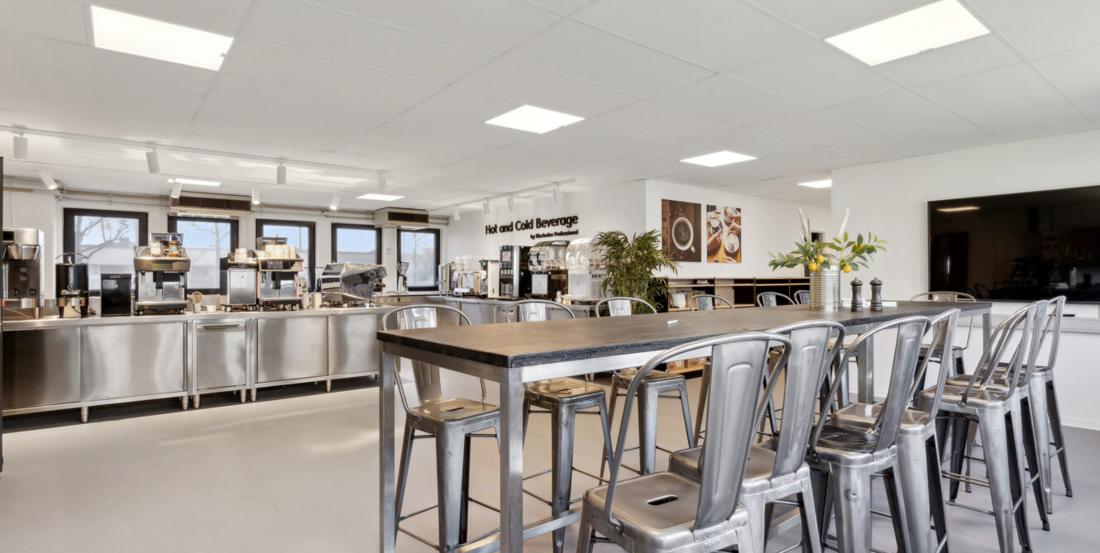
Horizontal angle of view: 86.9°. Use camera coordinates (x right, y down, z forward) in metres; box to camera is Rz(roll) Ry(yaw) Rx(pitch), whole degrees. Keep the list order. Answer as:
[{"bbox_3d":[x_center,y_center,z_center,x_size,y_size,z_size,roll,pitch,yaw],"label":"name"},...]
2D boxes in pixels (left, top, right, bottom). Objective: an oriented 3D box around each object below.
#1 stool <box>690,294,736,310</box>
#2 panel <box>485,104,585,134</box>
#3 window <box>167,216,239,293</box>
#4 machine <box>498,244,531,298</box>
[{"bbox_3d":[1.181,0.698,3.654,0.440,1.160,0.460,0,0,-39],"label":"stool"},{"bbox_3d":[-0.118,-1.222,4.513,0.590,0.025,0.590,0,0,-38],"label":"panel"},{"bbox_3d":[-5.325,-0.316,8.944,0.940,1.190,0.100,0,0,-38],"label":"window"},{"bbox_3d":[-0.413,-0.073,8.866,0.540,0.779,0.470,0,0,-38],"label":"machine"}]

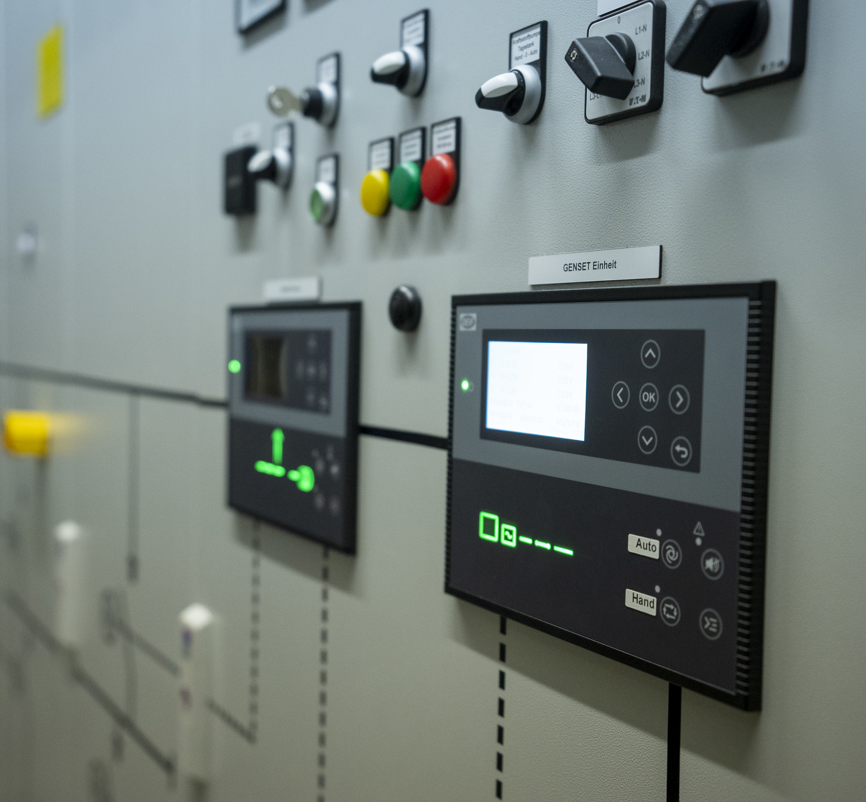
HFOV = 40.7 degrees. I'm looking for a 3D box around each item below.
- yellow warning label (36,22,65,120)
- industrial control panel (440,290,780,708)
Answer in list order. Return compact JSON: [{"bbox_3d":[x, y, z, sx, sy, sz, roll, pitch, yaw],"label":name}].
[{"bbox_3d":[-0.543,-0.463,1.654,0.002,0.108,0.140,-1,4,-30],"label":"yellow warning label"},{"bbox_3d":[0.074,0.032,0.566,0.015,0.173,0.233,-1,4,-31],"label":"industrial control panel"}]

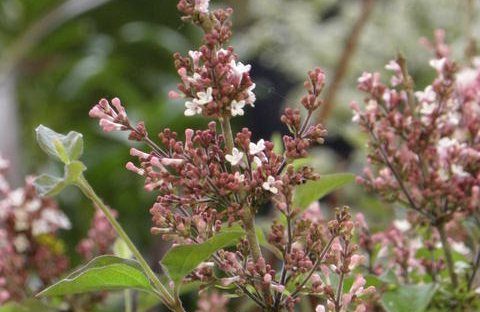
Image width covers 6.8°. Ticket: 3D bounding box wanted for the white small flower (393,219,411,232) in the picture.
[{"bbox_3d":[0.071,0.030,1.770,0.008,0.006,0.007,0,7,0],"label":"white small flower"}]

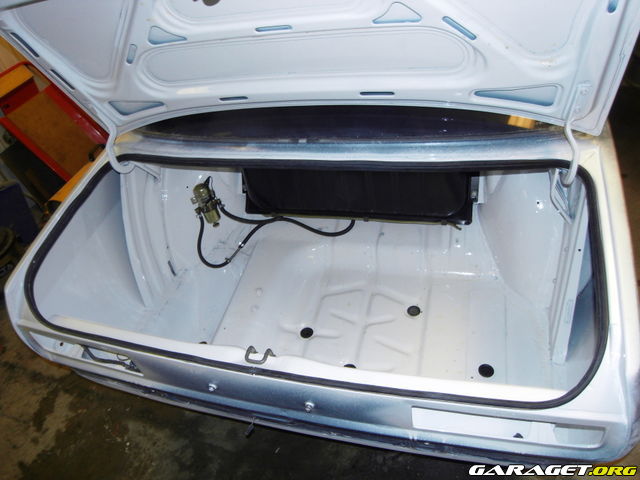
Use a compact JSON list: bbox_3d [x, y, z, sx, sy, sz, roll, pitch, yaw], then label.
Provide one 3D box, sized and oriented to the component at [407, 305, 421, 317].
[{"bbox_3d":[0.296,0.226,1.400,0.041,0.012,0.041,4,53,15],"label":"component"}]

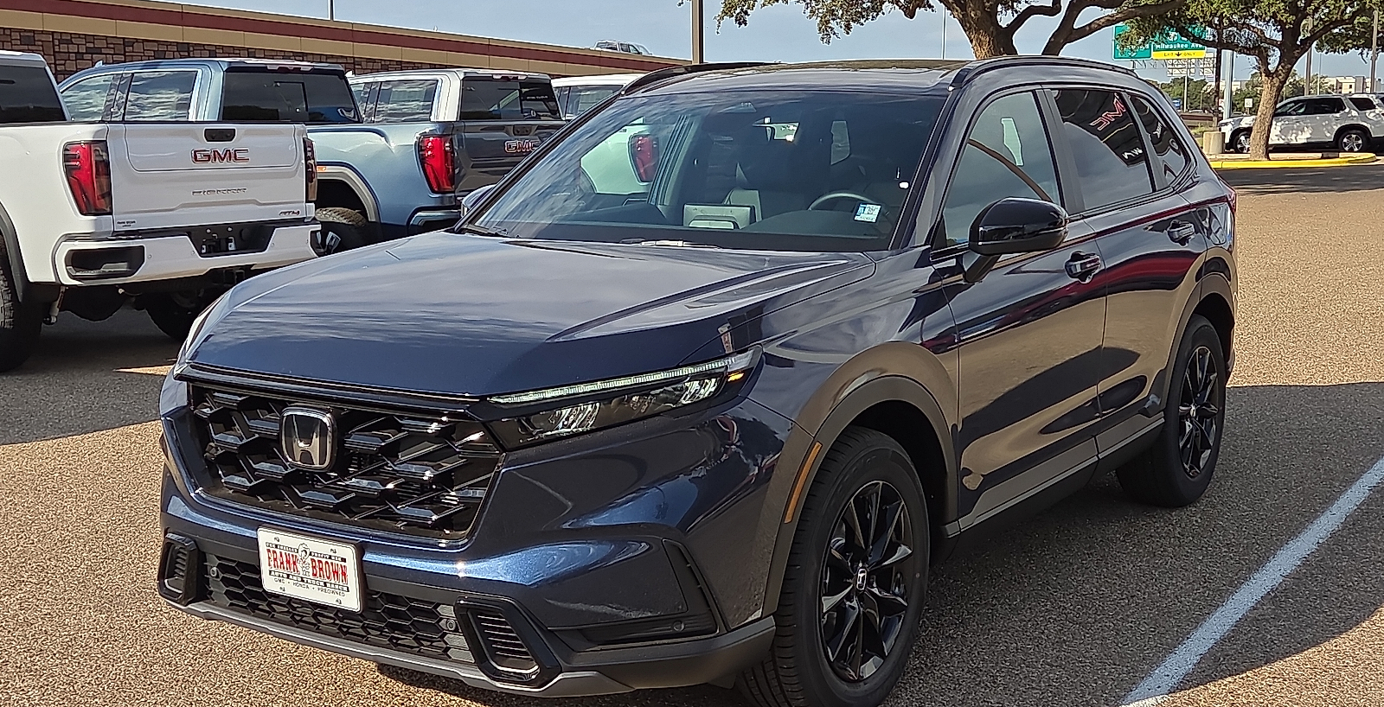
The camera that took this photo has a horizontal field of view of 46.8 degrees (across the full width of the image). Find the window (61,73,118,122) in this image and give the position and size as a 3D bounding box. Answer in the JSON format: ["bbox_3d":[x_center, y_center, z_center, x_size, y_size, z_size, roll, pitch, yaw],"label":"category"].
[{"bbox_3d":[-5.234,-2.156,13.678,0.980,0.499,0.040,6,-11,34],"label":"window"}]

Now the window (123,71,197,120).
[{"bbox_3d":[-4.340,-2.075,13.082,0.906,0.515,0.040,6,-11,34],"label":"window"}]

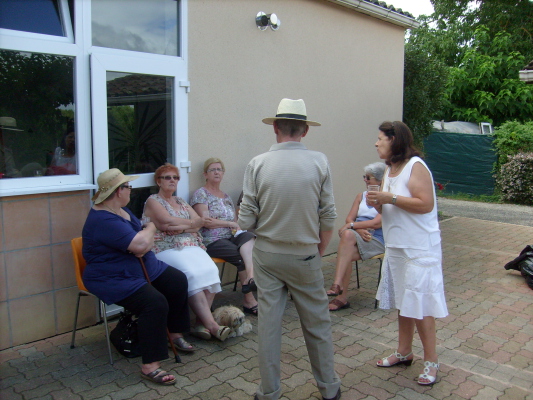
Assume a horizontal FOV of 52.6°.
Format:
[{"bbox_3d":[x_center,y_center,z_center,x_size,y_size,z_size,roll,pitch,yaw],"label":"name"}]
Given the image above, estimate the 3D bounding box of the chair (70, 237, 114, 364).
[{"bbox_3d":[-1.057,0.660,3.820,0.530,0.790,0.480,5,9,37],"label":"chair"}]

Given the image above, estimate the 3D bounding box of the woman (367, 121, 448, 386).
[{"bbox_3d":[0.906,0.314,3.343,0.540,1.600,0.480,-2,7,-18],"label":"woman"}]

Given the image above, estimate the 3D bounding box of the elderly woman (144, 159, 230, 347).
[{"bbox_3d":[-0.629,0.366,4.170,0.880,1.290,0.540,6,9,39],"label":"elderly woman"}]

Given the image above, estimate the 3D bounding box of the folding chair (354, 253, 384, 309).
[{"bbox_3d":[0.958,0.515,4.985,0.470,0.800,0.510,6,9,41],"label":"folding chair"}]

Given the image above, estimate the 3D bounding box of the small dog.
[{"bbox_3d":[-0.250,0.898,4.154,0.240,0.240,0.380,-5,9,-37],"label":"small dog"}]

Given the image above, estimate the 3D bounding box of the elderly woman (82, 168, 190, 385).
[{"bbox_3d":[-0.827,0.441,3.644,0.980,1.270,0.600,4,8,31],"label":"elderly woman"}]

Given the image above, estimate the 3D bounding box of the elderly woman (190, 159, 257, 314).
[{"bbox_3d":[-0.287,0.296,4.663,0.540,1.310,0.860,-5,9,-37],"label":"elderly woman"}]

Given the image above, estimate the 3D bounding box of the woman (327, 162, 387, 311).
[{"bbox_3d":[0.801,0.303,4.816,0.500,1.260,0.820,6,9,41],"label":"woman"}]

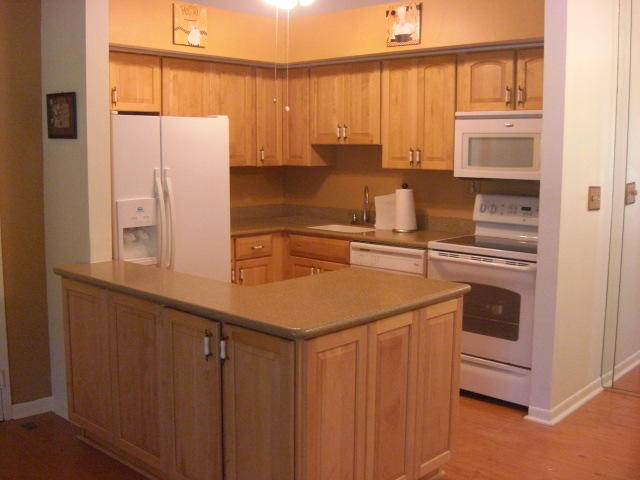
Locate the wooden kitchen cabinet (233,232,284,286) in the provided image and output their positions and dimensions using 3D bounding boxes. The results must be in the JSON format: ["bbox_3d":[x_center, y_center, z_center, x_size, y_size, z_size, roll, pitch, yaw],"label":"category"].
[{"bbox_3d":[-0.667,0.372,5.422,0.604,0.861,0.530,7,10,41],"label":"wooden kitchen cabinet"}]

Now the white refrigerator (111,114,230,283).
[{"bbox_3d":[-1.163,0.073,4.470,0.861,1.713,0.846,7,10,41],"label":"white refrigerator"}]

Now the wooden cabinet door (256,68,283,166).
[{"bbox_3d":[-0.398,-0.956,5.486,0.025,0.755,0.283,7,11,43],"label":"wooden cabinet door"}]

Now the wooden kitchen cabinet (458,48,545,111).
[{"bbox_3d":[1.280,-1.002,4.442,0.753,0.366,0.322,7,10,41],"label":"wooden kitchen cabinet"}]

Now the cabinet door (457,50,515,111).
[{"bbox_3d":[1.024,-0.970,4.339,0.391,0.348,0.030,7,11,42],"label":"cabinet door"}]

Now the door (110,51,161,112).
[{"bbox_3d":[-1.204,-1.015,4.580,0.025,0.373,0.393,7,11,43],"label":"door"}]

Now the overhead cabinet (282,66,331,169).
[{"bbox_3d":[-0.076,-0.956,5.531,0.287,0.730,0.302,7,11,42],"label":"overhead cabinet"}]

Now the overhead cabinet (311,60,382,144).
[{"bbox_3d":[0.291,-1.016,5.324,0.680,0.589,0.322,7,10,41],"label":"overhead cabinet"}]

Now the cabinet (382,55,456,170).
[{"bbox_3d":[0.760,-0.853,4.802,0.593,0.730,0.332,7,11,42],"label":"cabinet"}]

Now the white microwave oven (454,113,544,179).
[{"bbox_3d":[1.255,-0.590,4.375,0.752,0.410,0.350,7,11,42],"label":"white microwave oven"}]

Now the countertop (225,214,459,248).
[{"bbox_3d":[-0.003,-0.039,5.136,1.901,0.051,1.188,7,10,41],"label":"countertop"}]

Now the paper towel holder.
[{"bbox_3d":[0.610,-0.228,4.985,0.172,0.340,0.172,0,8,0],"label":"paper towel holder"}]

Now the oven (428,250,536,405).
[{"bbox_3d":[1.151,0.493,4.389,0.757,0.861,0.635,7,11,42],"label":"oven"}]

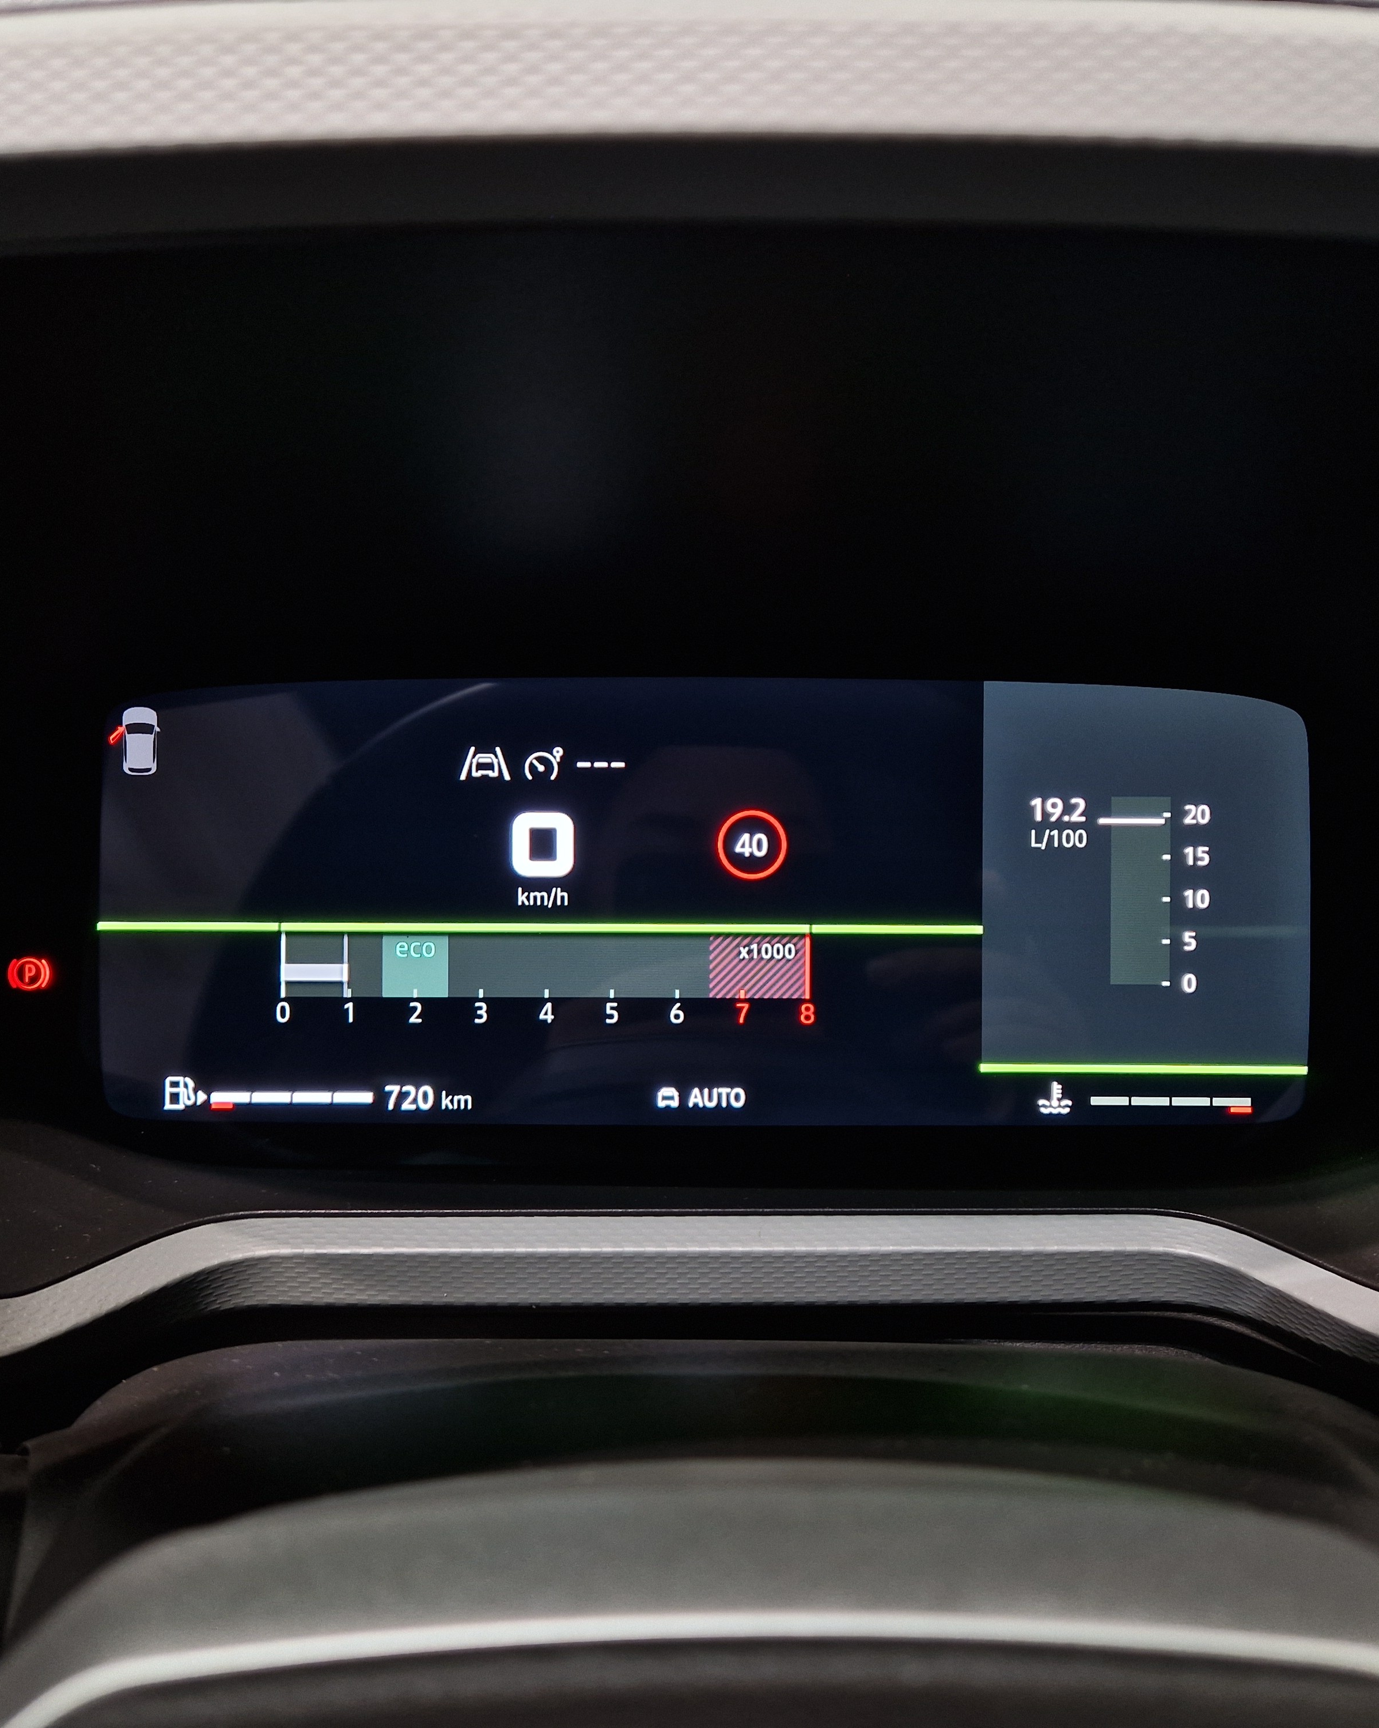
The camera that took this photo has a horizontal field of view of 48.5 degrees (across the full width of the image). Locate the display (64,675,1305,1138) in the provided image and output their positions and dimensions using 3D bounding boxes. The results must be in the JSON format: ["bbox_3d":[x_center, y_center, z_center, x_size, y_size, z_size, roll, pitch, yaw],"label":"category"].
[{"bbox_3d":[0.003,0.008,0.305,0.238,0.088,0.015,0,-1,0],"label":"display"}]

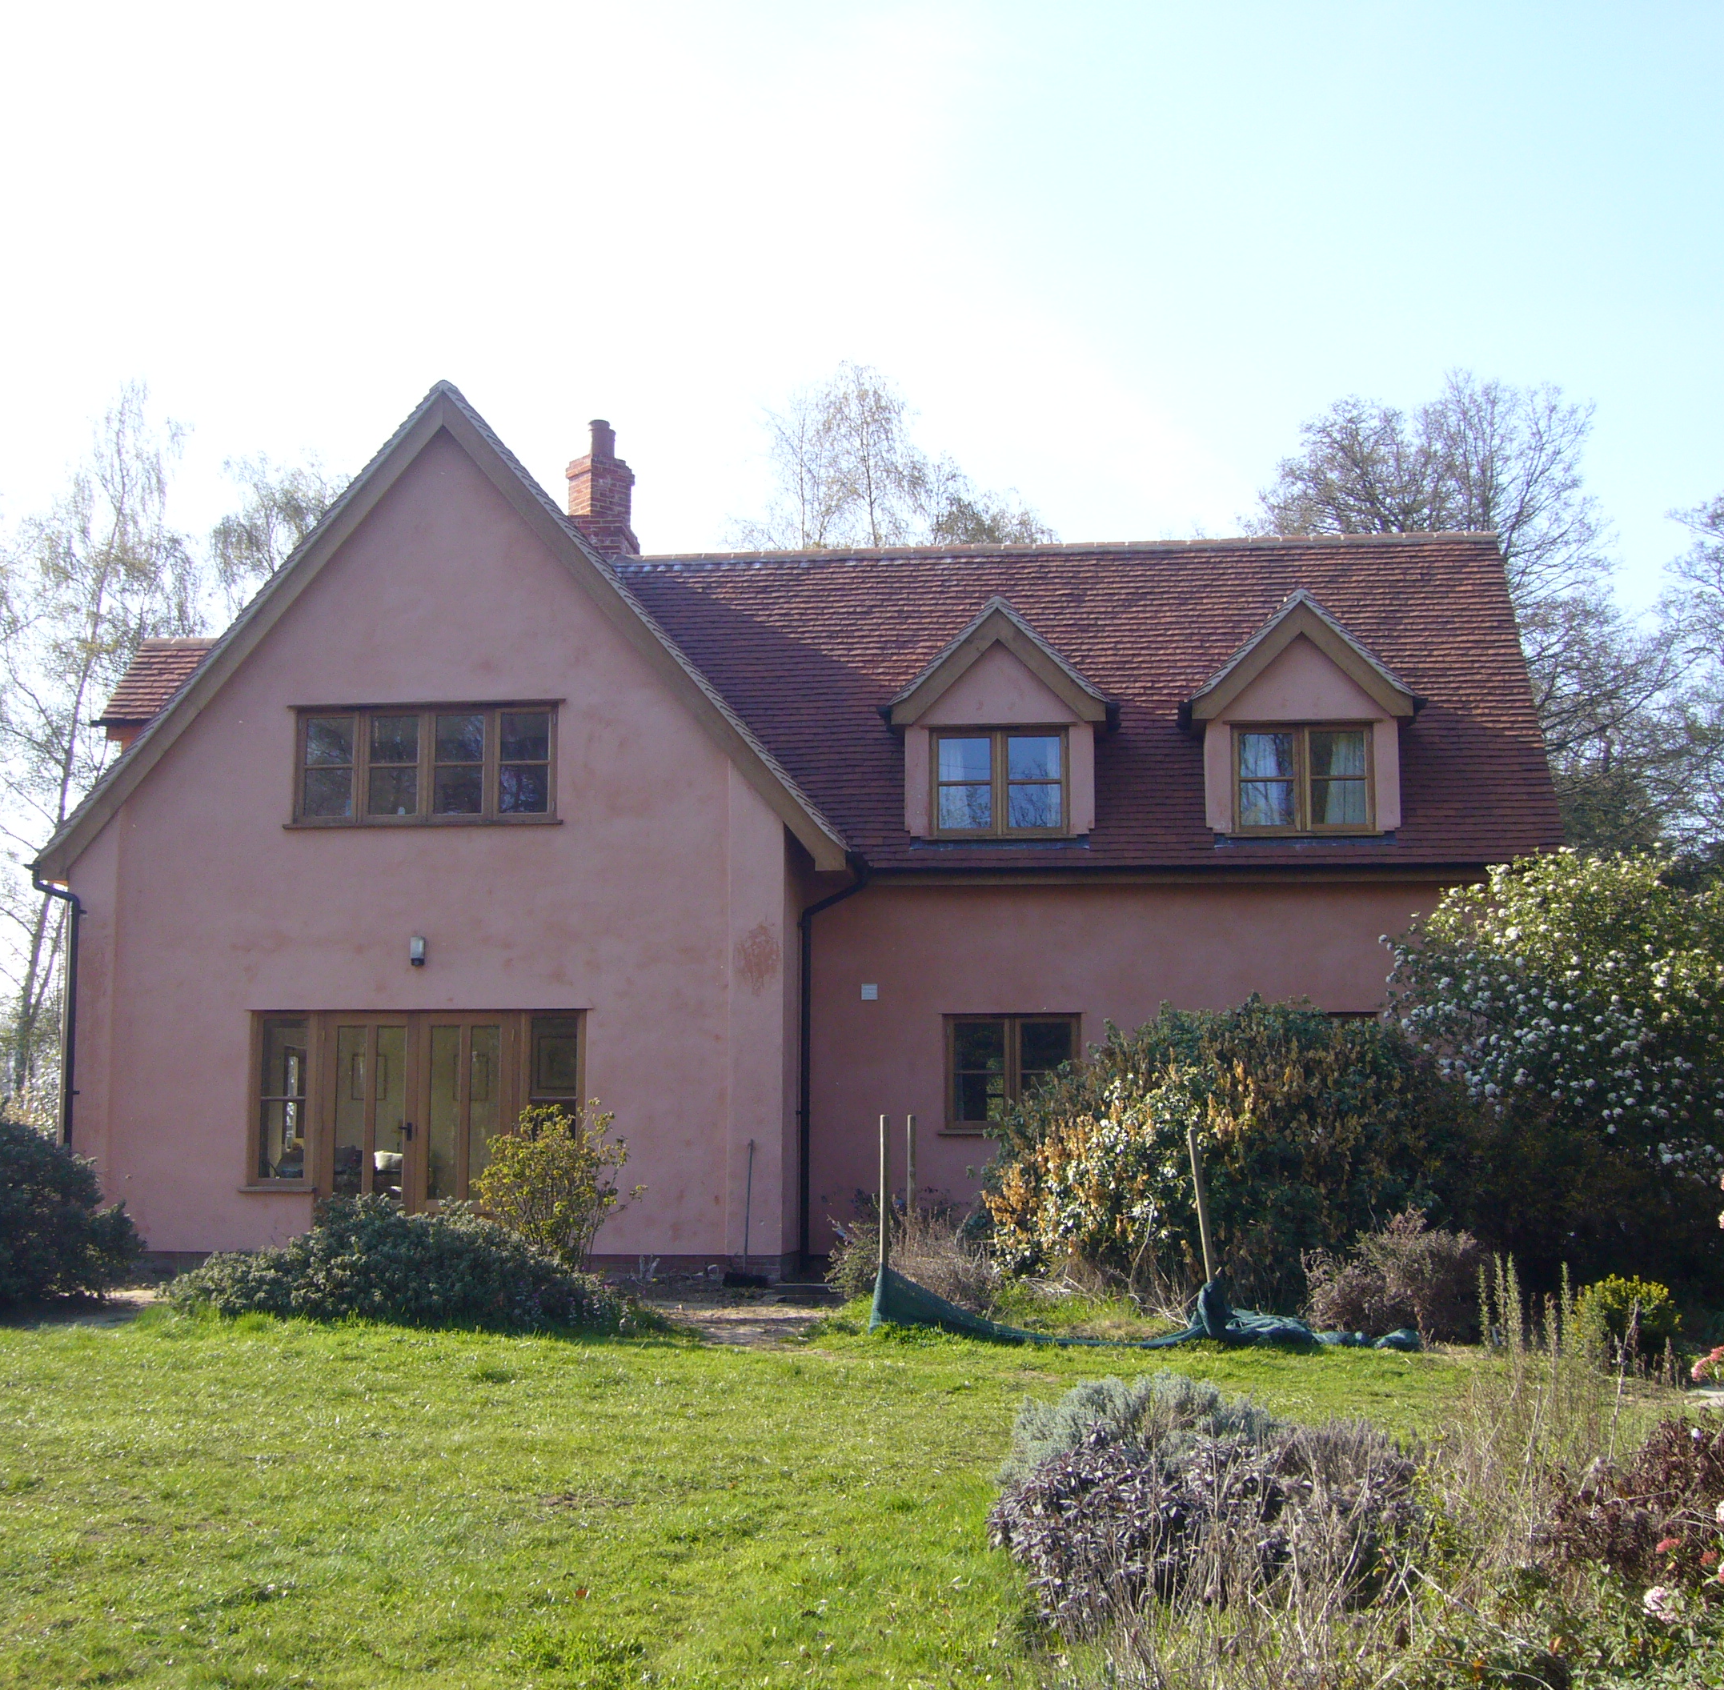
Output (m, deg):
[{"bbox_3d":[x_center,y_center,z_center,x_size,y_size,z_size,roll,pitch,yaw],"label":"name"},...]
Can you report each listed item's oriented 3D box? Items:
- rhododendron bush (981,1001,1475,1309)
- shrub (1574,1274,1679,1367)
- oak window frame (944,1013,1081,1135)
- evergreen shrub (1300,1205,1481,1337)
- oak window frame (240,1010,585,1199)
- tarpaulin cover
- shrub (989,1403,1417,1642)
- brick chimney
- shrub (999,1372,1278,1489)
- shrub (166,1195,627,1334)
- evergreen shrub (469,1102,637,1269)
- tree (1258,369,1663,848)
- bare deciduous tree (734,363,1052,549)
[{"bbox_3d":[2.784,2.308,17.200,3.622,2.233,2.800,-1,-6,6],"label":"rhododendron bush"},{"bbox_3d":[4.413,2.713,13.100,0.597,0.509,0.567,-1,-6,6],"label":"shrub"},{"bbox_3d":[1.354,2.059,20.573,1.200,1.060,0.120,-1,-7,6],"label":"oak window frame"},{"bbox_3d":[3.460,2.813,14.895,1.190,0.840,1.100,-1,-7,6],"label":"evergreen shrub"},{"bbox_3d":[-3.867,2.272,19.509,3.028,1.720,0.140,-1,-6,6],"label":"oak window frame"},{"bbox_3d":[1.799,3.009,14.986,3.640,0.470,0.750,-2,-7,15],"label":"tarpaulin cover"},{"bbox_3d":[1.036,2.025,6.895,1.330,0.600,1.150,-1,-7,6],"label":"shrub"},{"bbox_3d":[-2.857,-3.833,24.887,0.720,1.650,0.720,-1,-7,6],"label":"brick chimney"},{"bbox_3d":[0.987,2.178,8.148,1.050,0.570,0.900,-1,-7,6],"label":"shrub"},{"bbox_3d":[-3.368,2.933,16.400,3.166,0.801,1.700,-1,-6,6],"label":"shrub"},{"bbox_3d":[-2.371,2.703,17.400,1.291,1.484,1.200,-1,-6,6],"label":"evergreen shrub"},{"bbox_3d":[9.126,-0.985,34.000,6.147,12.565,6.147,-1,-6,6],"label":"tree"},{"bbox_3d":[0.525,-1.235,38.549,5.200,14.230,5.000,-1,-7,6],"label":"bare deciduous tree"}]

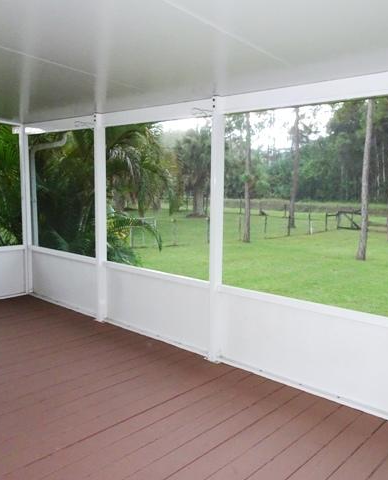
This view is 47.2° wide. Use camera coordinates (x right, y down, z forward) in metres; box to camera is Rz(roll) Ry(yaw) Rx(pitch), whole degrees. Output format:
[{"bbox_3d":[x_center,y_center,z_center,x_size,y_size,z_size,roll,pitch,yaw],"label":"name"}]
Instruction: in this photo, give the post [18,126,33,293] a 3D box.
[{"bbox_3d":[-2.134,-0.367,5.634,0.065,2.119,0.090,7,9,42],"label":"post"}]

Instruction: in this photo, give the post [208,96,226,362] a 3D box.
[{"bbox_3d":[0.181,-0.057,3.534,0.051,2.087,0.102,7,9,42],"label":"post"}]

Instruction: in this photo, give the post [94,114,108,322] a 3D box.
[{"bbox_3d":[-0.951,-0.214,4.564,0.051,2.114,0.102,7,9,42],"label":"post"}]

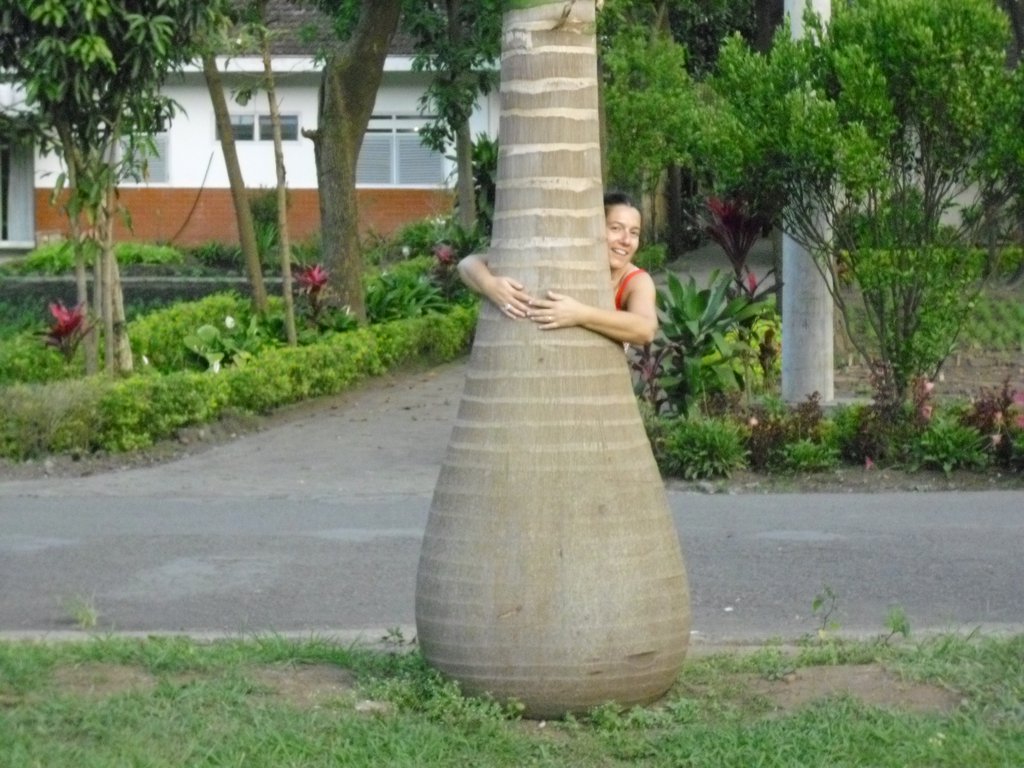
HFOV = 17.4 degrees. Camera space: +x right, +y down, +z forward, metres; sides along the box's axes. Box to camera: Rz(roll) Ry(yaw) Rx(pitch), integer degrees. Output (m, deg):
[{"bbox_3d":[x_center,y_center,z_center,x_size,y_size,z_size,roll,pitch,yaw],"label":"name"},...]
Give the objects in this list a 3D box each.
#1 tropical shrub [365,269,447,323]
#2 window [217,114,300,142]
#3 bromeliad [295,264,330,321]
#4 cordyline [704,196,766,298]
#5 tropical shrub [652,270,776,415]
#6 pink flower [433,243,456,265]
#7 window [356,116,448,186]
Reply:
[{"bbox_3d":[-0.908,-0.729,28.500,0.699,0.512,0.680,0,4,0],"label":"tropical shrub"},{"bbox_3d":[-4.110,-4.143,54.200,1.362,0.454,0.100,1,4,8],"label":"window"},{"bbox_3d":[-1.552,-0.696,26.000,0.249,0.467,0.260,0,4,0],"label":"bromeliad"},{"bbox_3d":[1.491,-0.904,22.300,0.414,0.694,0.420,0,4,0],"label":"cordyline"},{"bbox_3d":[1.302,-0.267,21.500,0.798,0.926,0.750,0,4,0],"label":"tropical shrub"},{"bbox_3d":[-0.636,-1.230,31.500,0.226,0.207,0.220,0,4,0],"label":"pink flower"},{"bbox_3d":[-1.835,-3.758,53.800,1.561,1.159,0.100,1,4,8],"label":"window"}]

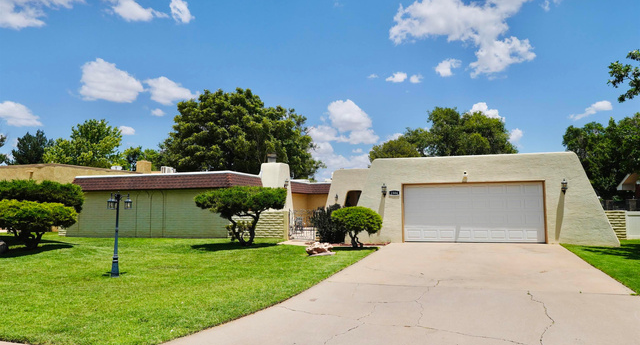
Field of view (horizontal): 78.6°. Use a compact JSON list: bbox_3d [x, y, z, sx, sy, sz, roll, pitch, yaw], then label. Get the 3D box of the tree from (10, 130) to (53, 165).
[{"bbox_3d":[-31.652,0.228,43.000,4.277,10.042,4.277,3,-6,-37],"label":"tree"}]

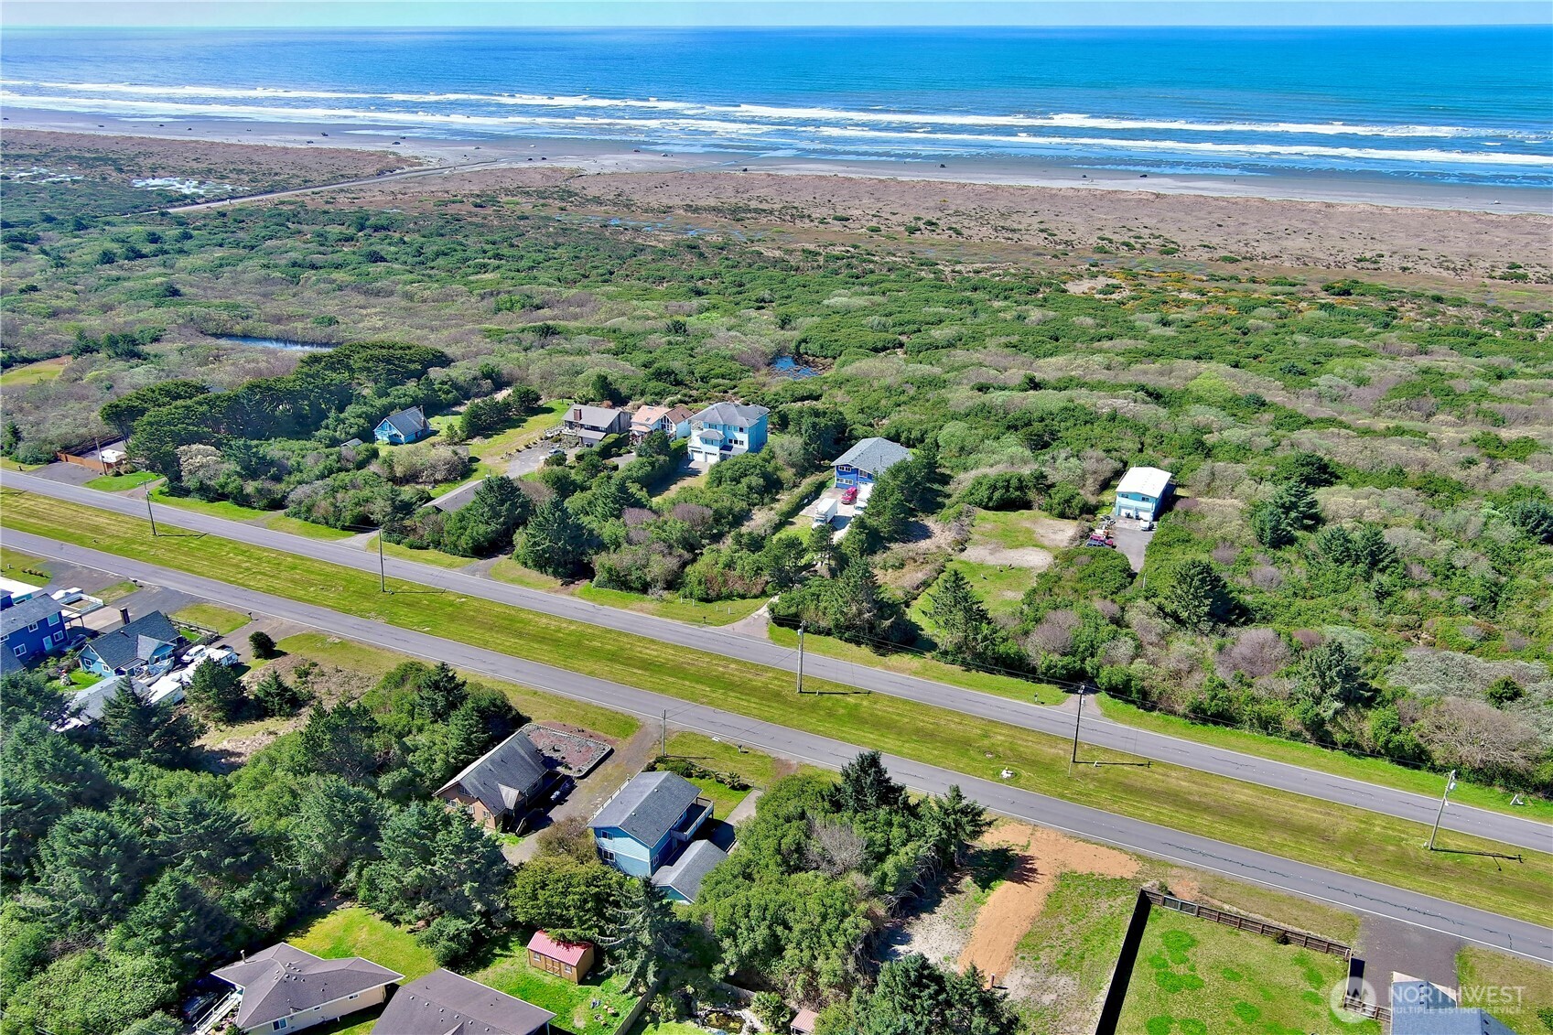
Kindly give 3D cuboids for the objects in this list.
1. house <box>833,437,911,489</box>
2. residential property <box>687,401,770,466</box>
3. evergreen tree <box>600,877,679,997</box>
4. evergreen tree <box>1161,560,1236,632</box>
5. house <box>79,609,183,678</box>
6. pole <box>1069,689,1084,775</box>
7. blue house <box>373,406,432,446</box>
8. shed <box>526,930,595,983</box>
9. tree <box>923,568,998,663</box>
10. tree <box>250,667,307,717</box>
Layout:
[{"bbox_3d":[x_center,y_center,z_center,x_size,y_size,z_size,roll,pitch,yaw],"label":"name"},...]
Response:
[{"bbox_3d":[21.390,-11.553,276.743,11.800,6.300,18.500,9,24,22],"label":"house"},{"bbox_3d":[-10.568,-19.623,288.396,14.300,11.000,14.500,8,23,19],"label":"residential property"},{"bbox_3d":[-14.498,44.438,135.290,8.800,13.400,8.800,0,22,0],"label":"evergreen tree"},{"bbox_3d":[73.928,12.888,216.490,11.900,12.000,11.900,0,22,0],"label":"evergreen tree"},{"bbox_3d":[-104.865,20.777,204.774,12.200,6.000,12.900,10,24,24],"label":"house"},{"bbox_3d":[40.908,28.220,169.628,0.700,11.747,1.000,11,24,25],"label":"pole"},{"bbox_3d":[-90.387,-22.346,301.896,9.200,6.200,11.000,10,24,23],"label":"blue house"},{"bbox_3d":[-22.890,46.674,134.366,6.129,3.677,3.524,10,24,24],"label":"shed"},{"bbox_3d":[30.670,15.554,205.188,11.600,15.400,11.600,0,22,0],"label":"tree"},{"bbox_3d":[-72.590,25.012,181.904,7.400,7.000,7.400,0,22,0],"label":"tree"}]

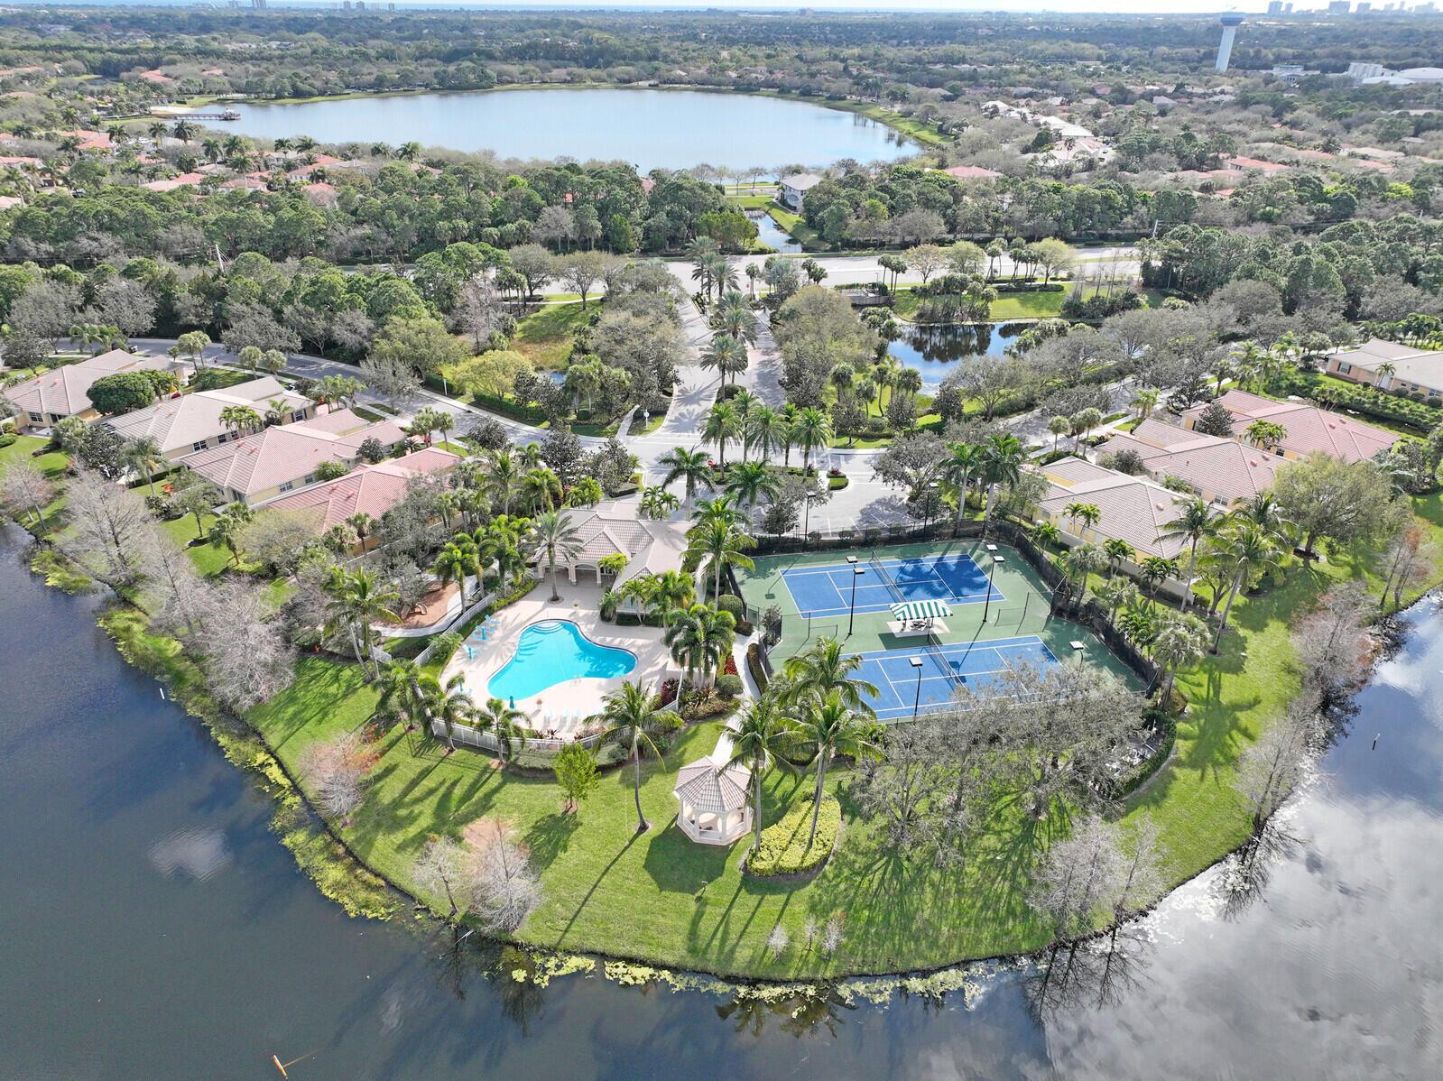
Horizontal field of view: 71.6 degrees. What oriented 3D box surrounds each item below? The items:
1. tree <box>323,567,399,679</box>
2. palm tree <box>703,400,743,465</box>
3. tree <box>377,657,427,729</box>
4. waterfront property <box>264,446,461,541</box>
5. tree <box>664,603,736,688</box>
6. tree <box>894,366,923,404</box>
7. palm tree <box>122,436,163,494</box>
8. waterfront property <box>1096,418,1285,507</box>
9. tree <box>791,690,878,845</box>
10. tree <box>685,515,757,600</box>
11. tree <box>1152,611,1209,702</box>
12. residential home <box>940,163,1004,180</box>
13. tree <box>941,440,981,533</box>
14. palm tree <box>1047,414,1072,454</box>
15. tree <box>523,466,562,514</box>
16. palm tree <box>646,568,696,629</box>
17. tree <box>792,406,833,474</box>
[{"bbox_3d":[-34.206,8.169,96.644,7.160,12.550,7.160,0,28,0],"label":"tree"},{"bbox_3d":[0.178,-13.628,139.309,5.700,11.320,5.600,1,28,0],"label":"palm tree"},{"bbox_3d":[-28.926,14.175,91.428,4.500,7.280,4.400,1,28,0],"label":"tree"},{"bbox_3d":[-43.236,-6.838,130.796,17.400,6.700,25.300,20,34,31],"label":"waterfront property"},{"bbox_3d":[-1.971,10.786,96.136,6.500,9.240,6.000,1,28,0],"label":"tree"},{"bbox_3d":[31.374,-24.989,165.131,4.300,7.600,4.300,1,28,0],"label":"tree"},{"bbox_3d":[-76.497,-9.675,133.446,5.700,8.450,5.700,-16,32,-28],"label":"palm tree"},{"bbox_3d":[70.107,-11.477,142.058,18.000,6.600,25.800,-21,35,-34],"label":"waterfront property"},{"bbox_3d":[7.423,18.420,76.414,7.400,14.600,7.400,1,28,0],"label":"tree"},{"bbox_3d":[-0.209,2.813,108.055,7.670,11.760,7.670,0,28,0],"label":"tree"},{"bbox_3d":[42.704,11.073,95.097,5.350,10.070,5.350,0,28,0],"label":"tree"},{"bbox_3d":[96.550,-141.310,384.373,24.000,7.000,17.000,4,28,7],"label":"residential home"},{"bbox_3d":[29.679,-6.085,124.531,5.667,12.490,5.667,1,28,0],"label":"tree"},{"bbox_3d":[49.971,-15.460,148.822,3.400,6.240,3.400,10,30,17],"label":"palm tree"},{"bbox_3d":[-23.042,-6.025,129.159,4.700,7.000,4.700,-5,29,-10],"label":"tree"},{"bbox_3d":[-5.291,7.151,103.375,5.000,8.600,5.000,1,28,0],"label":"palm tree"},{"bbox_3d":[12.483,-13.307,139.756,5.909,10.554,5.909,1,28,0],"label":"tree"}]

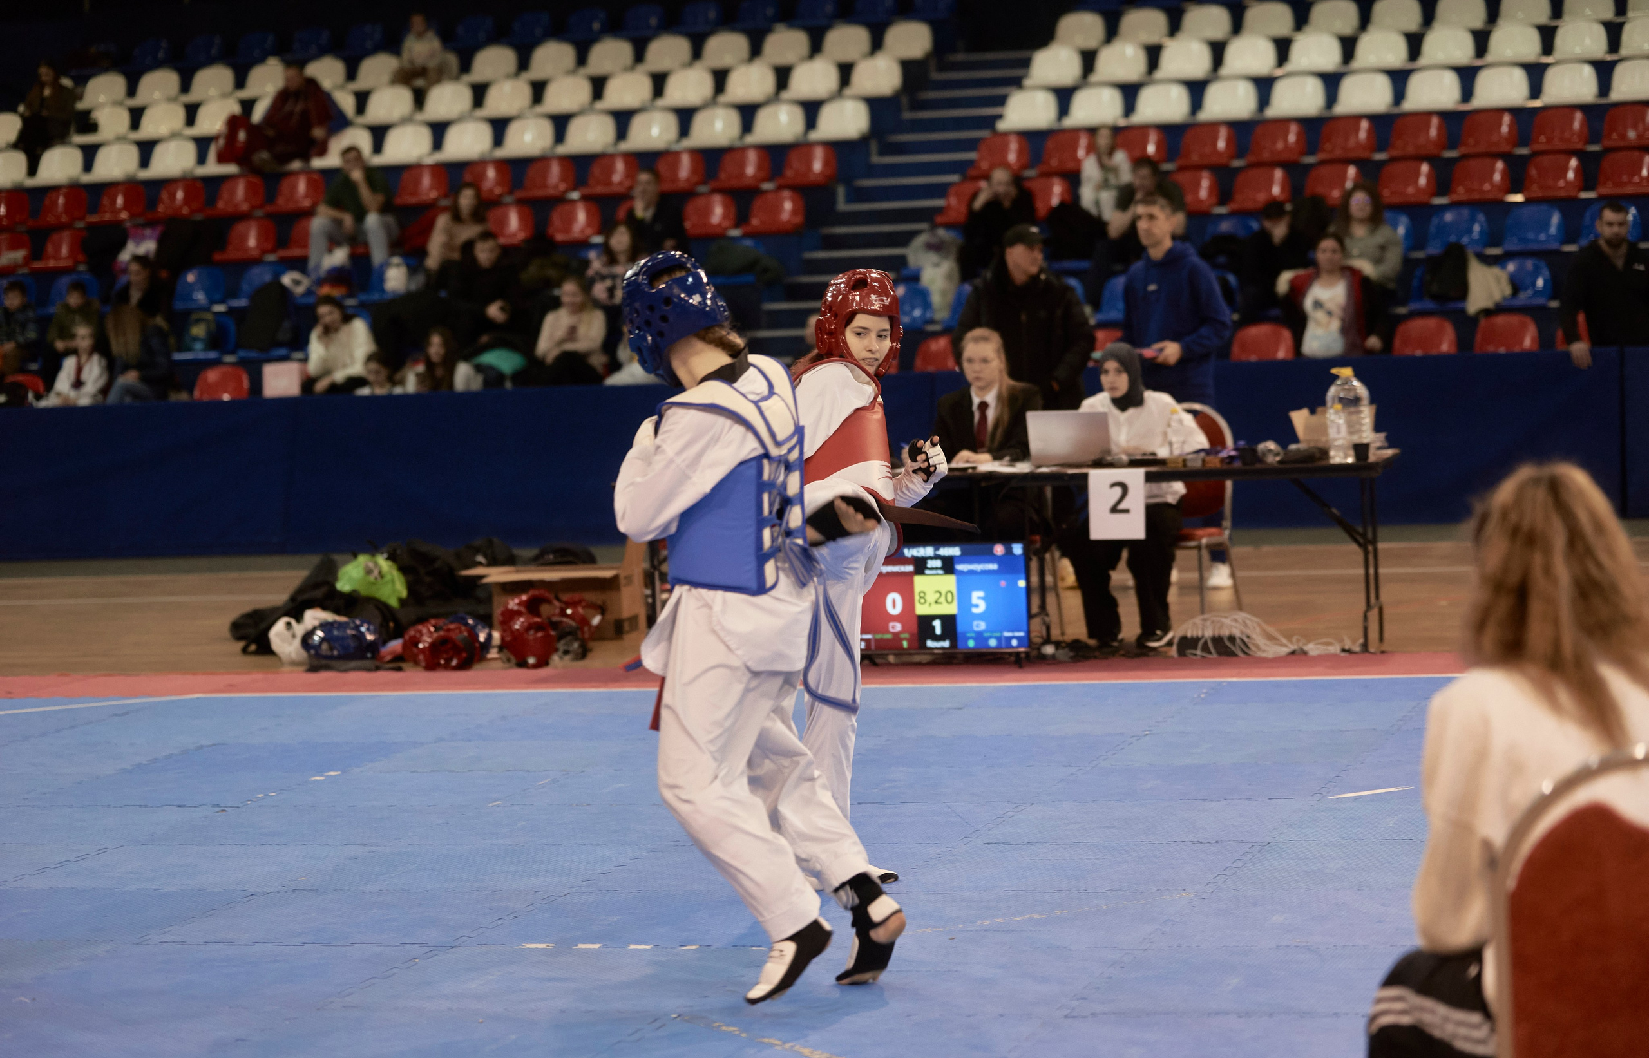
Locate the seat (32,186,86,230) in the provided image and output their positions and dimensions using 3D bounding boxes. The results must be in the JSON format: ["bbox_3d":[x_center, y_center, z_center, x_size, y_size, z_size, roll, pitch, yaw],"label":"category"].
[{"bbox_3d":[-5.574,-2.318,29.795,0.400,0.300,0.380,-2,4,15],"label":"seat"}]

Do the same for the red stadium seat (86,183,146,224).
[{"bbox_3d":[-5.197,-2.388,30.243,0.400,0.310,0.350,-2,4,15],"label":"red stadium seat"}]

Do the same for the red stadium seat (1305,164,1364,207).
[{"bbox_3d":[3.390,-2.291,27.425,0.400,0.330,0.390,-1,4,15],"label":"red stadium seat"}]

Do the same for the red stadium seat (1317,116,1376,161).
[{"bbox_3d":[3.267,-2.452,25.976,0.360,0.287,0.330,-2,4,16],"label":"red stadium seat"}]

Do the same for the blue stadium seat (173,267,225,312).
[{"bbox_3d":[-4.054,-1.523,26.252,0.360,0.287,0.330,-2,4,16],"label":"blue stadium seat"}]

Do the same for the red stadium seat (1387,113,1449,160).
[{"bbox_3d":[3.712,-2.463,25.849,0.360,0.287,0.330,-2,4,16],"label":"red stadium seat"}]

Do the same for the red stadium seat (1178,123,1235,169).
[{"bbox_3d":[2.647,-2.659,28.616,0.400,0.330,0.390,-1,4,15],"label":"red stadium seat"}]

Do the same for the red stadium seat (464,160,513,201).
[{"bbox_3d":[-2.469,-2.528,29.977,0.400,0.330,0.390,-1,4,15],"label":"red stadium seat"}]

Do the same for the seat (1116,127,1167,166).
[{"bbox_3d":[1.984,-2.430,26.338,0.360,0.287,0.330,-2,4,16],"label":"seat"}]

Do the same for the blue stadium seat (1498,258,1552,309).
[{"bbox_3d":[4.365,-1.544,25.809,0.390,0.310,0.370,-1,4,16],"label":"blue stadium seat"}]

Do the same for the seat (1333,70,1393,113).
[{"bbox_3d":[3.904,-3.166,29.874,0.390,0.310,0.370,-1,4,16],"label":"seat"}]

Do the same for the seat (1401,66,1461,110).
[{"bbox_3d":[4.381,-3.170,29.738,0.390,0.310,0.370,-1,4,16],"label":"seat"}]

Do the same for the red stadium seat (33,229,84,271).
[{"bbox_3d":[-5.319,-1.934,28.606,0.390,0.302,0.365,-1,4,16],"label":"red stadium seat"}]

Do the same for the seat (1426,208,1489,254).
[{"bbox_3d":[3.843,-1.807,25.052,0.390,0.302,0.365,-1,4,16],"label":"seat"}]

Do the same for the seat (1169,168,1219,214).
[{"bbox_3d":[2.430,-2.253,27.632,0.395,0.310,0.380,-1,3,15],"label":"seat"}]

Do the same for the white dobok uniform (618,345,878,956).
[{"bbox_3d":[-0.170,0.255,8.728,0.480,1.243,0.450,0,4,30],"label":"white dobok uniform"}]

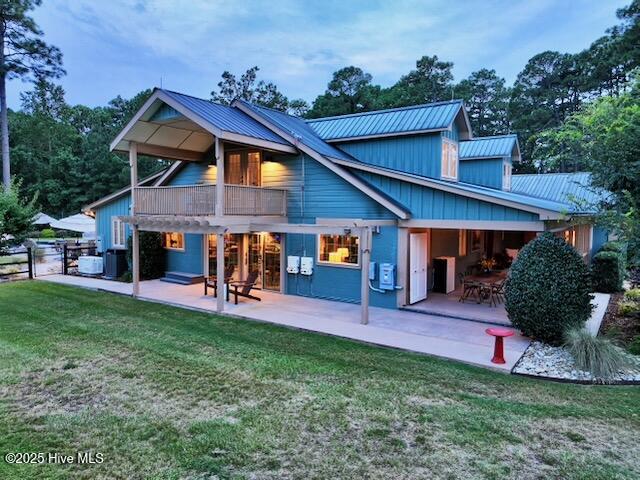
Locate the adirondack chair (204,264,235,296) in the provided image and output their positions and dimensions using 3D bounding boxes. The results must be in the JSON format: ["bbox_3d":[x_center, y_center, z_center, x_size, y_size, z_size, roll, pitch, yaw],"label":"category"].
[{"bbox_3d":[-3.186,1.306,14.358,0.880,0.940,0.750,-3,5,-44],"label":"adirondack chair"}]

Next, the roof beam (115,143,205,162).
[{"bbox_3d":[-5.097,-2.904,14.643,0.140,0.300,3.400,3,5,35],"label":"roof beam"}]

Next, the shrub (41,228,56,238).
[{"bbox_3d":[-23.842,-0.484,38.908,1.350,0.900,1.350,3,5,35],"label":"shrub"}]

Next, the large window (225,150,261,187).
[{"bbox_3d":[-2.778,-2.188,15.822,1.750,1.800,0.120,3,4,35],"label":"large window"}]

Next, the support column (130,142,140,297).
[{"bbox_3d":[-5.791,-0.635,13.974,0.150,4.826,0.150,3,5,35],"label":"support column"}]

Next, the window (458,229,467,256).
[{"bbox_3d":[5.443,0.074,16.904,0.100,1.100,0.900,3,4,35],"label":"window"}]

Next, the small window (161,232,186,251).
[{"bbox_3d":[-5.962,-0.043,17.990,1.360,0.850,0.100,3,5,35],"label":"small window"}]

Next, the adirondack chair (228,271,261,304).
[{"bbox_3d":[-2.393,1.429,13.752,0.900,0.950,0.710,-2,5,-38],"label":"adirondack chair"}]

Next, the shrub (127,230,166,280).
[{"bbox_3d":[-7.048,0.544,18.212,1.300,2.080,1.250,3,4,35],"label":"shrub"}]

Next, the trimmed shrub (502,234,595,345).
[{"bbox_3d":[4.930,1.020,9.490,1.900,2.270,1.900,3,5,35],"label":"trimmed shrub"}]

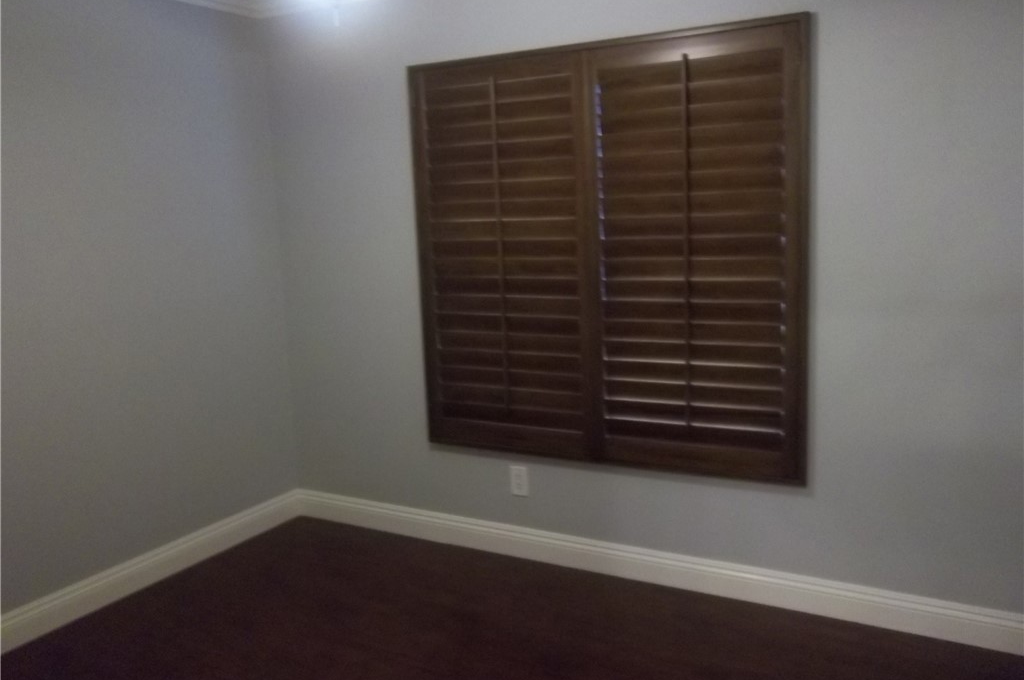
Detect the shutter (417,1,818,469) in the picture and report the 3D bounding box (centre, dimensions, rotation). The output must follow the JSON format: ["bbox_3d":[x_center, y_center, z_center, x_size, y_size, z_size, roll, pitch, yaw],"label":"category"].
[{"bbox_3d":[0.304,-0.302,3.125,1.562,1.568,0.050,3,10,29],"label":"shutter"}]

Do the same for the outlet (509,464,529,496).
[{"bbox_3d":[0.030,0.588,3.433,0.073,0.118,0.010,3,10,29],"label":"outlet"}]

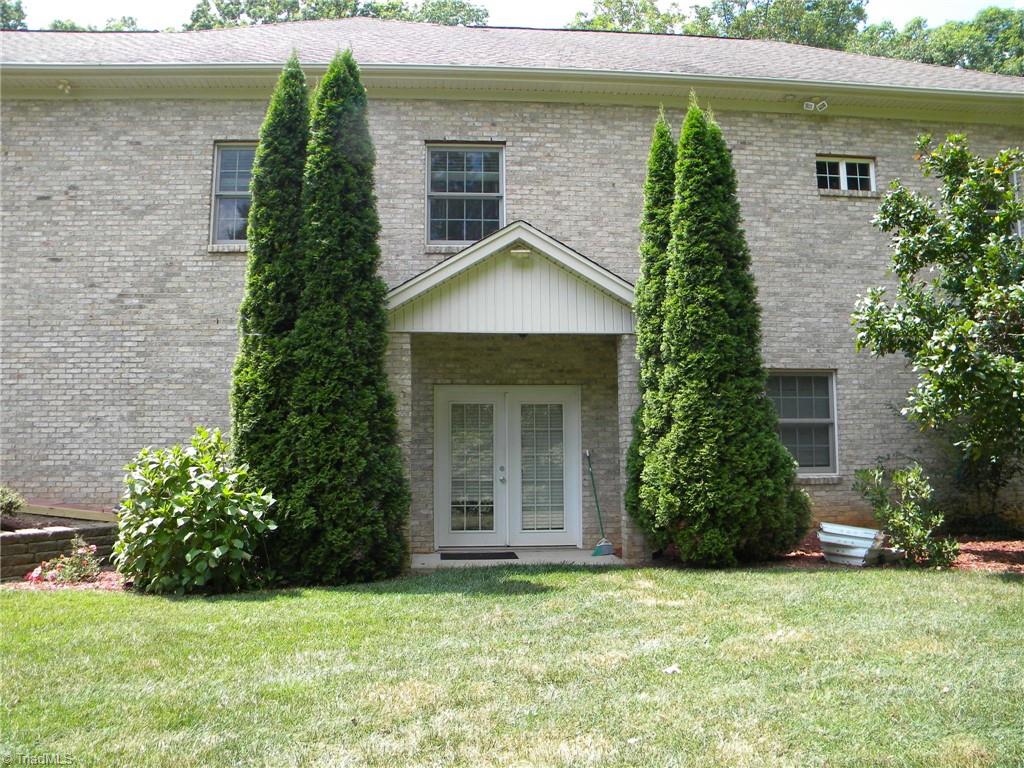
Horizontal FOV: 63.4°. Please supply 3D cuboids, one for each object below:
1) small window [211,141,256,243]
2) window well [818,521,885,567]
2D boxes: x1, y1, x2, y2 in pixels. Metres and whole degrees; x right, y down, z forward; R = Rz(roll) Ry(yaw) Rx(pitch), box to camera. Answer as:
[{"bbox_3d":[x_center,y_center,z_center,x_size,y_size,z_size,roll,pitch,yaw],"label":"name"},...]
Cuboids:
[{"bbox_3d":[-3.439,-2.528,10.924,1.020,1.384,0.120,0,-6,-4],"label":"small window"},{"bbox_3d":[3.676,1.727,8.915,0.750,0.460,0.420,0,-6,-4],"label":"window well"}]

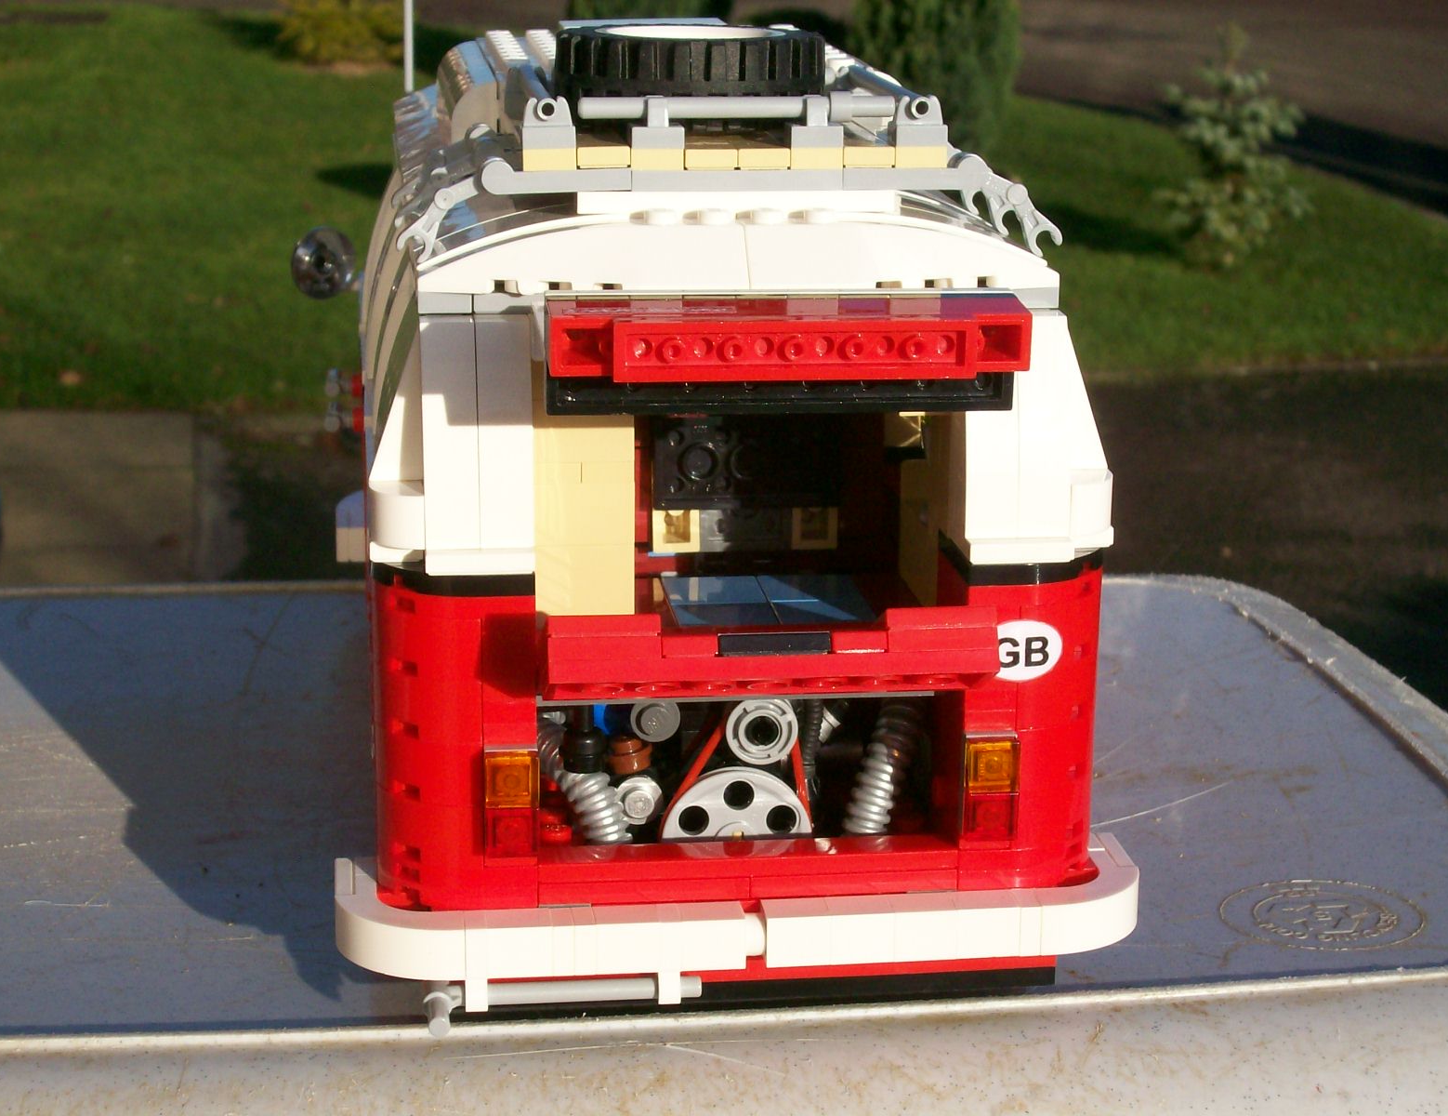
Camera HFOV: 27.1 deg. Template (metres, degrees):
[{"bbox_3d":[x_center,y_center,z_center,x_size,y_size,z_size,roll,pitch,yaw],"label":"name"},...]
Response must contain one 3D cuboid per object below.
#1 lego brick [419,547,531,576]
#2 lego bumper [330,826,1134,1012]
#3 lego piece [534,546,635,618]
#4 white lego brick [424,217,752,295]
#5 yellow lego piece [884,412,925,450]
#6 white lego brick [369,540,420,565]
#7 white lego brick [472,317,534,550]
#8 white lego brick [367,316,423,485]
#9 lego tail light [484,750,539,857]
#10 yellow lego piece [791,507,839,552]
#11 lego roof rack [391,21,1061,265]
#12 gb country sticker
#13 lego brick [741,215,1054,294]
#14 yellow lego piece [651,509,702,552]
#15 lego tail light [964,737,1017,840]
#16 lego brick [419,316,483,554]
[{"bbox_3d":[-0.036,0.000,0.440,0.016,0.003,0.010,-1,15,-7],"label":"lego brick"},{"bbox_3d":[0.003,0.056,0.463,0.124,0.013,0.032,-1,15,-7],"label":"lego bumper"},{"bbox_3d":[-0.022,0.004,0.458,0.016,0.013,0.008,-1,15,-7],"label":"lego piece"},{"bbox_3d":[-0.021,-0.045,0.447,0.048,0.010,0.008,-1,14,-7],"label":"white lego brick"},{"bbox_3d":[0.032,-0.024,0.536,0.008,0.008,0.008,-1,14,-7],"label":"yellow lego piece"},{"bbox_3d":[-0.049,-0.002,0.448,0.008,0.003,0.009,-1,14,-7],"label":"white lego brick"},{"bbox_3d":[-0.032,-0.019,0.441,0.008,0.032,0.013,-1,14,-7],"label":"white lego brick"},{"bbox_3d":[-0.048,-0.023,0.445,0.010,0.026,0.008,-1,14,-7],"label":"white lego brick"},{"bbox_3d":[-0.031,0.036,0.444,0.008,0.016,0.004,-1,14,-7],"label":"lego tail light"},{"bbox_3d":[0.015,-0.007,0.511,0.008,0.009,0.008,-1,15,-7],"label":"yellow lego piece"},{"bbox_3d":[-0.002,-0.069,0.482,0.101,0.032,0.067,-1,14,-7],"label":"lego roof rack"},{"bbox_3d":[0.045,0.014,0.449,0.013,0.009,0.001,-1,15,-7],"label":"gb country sticker"},{"bbox_3d":[0.026,-0.047,0.452,0.048,0.011,0.008,-1,15,-7],"label":"lego brick"},{"bbox_3d":[-0.009,-0.006,0.517,0.008,0.008,0.009,-1,14,-7],"label":"yellow lego piece"},{"bbox_3d":[0.040,0.034,0.453,0.008,0.016,0.004,-1,15,-7],"label":"lego tail light"},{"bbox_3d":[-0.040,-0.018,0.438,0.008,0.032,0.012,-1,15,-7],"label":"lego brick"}]

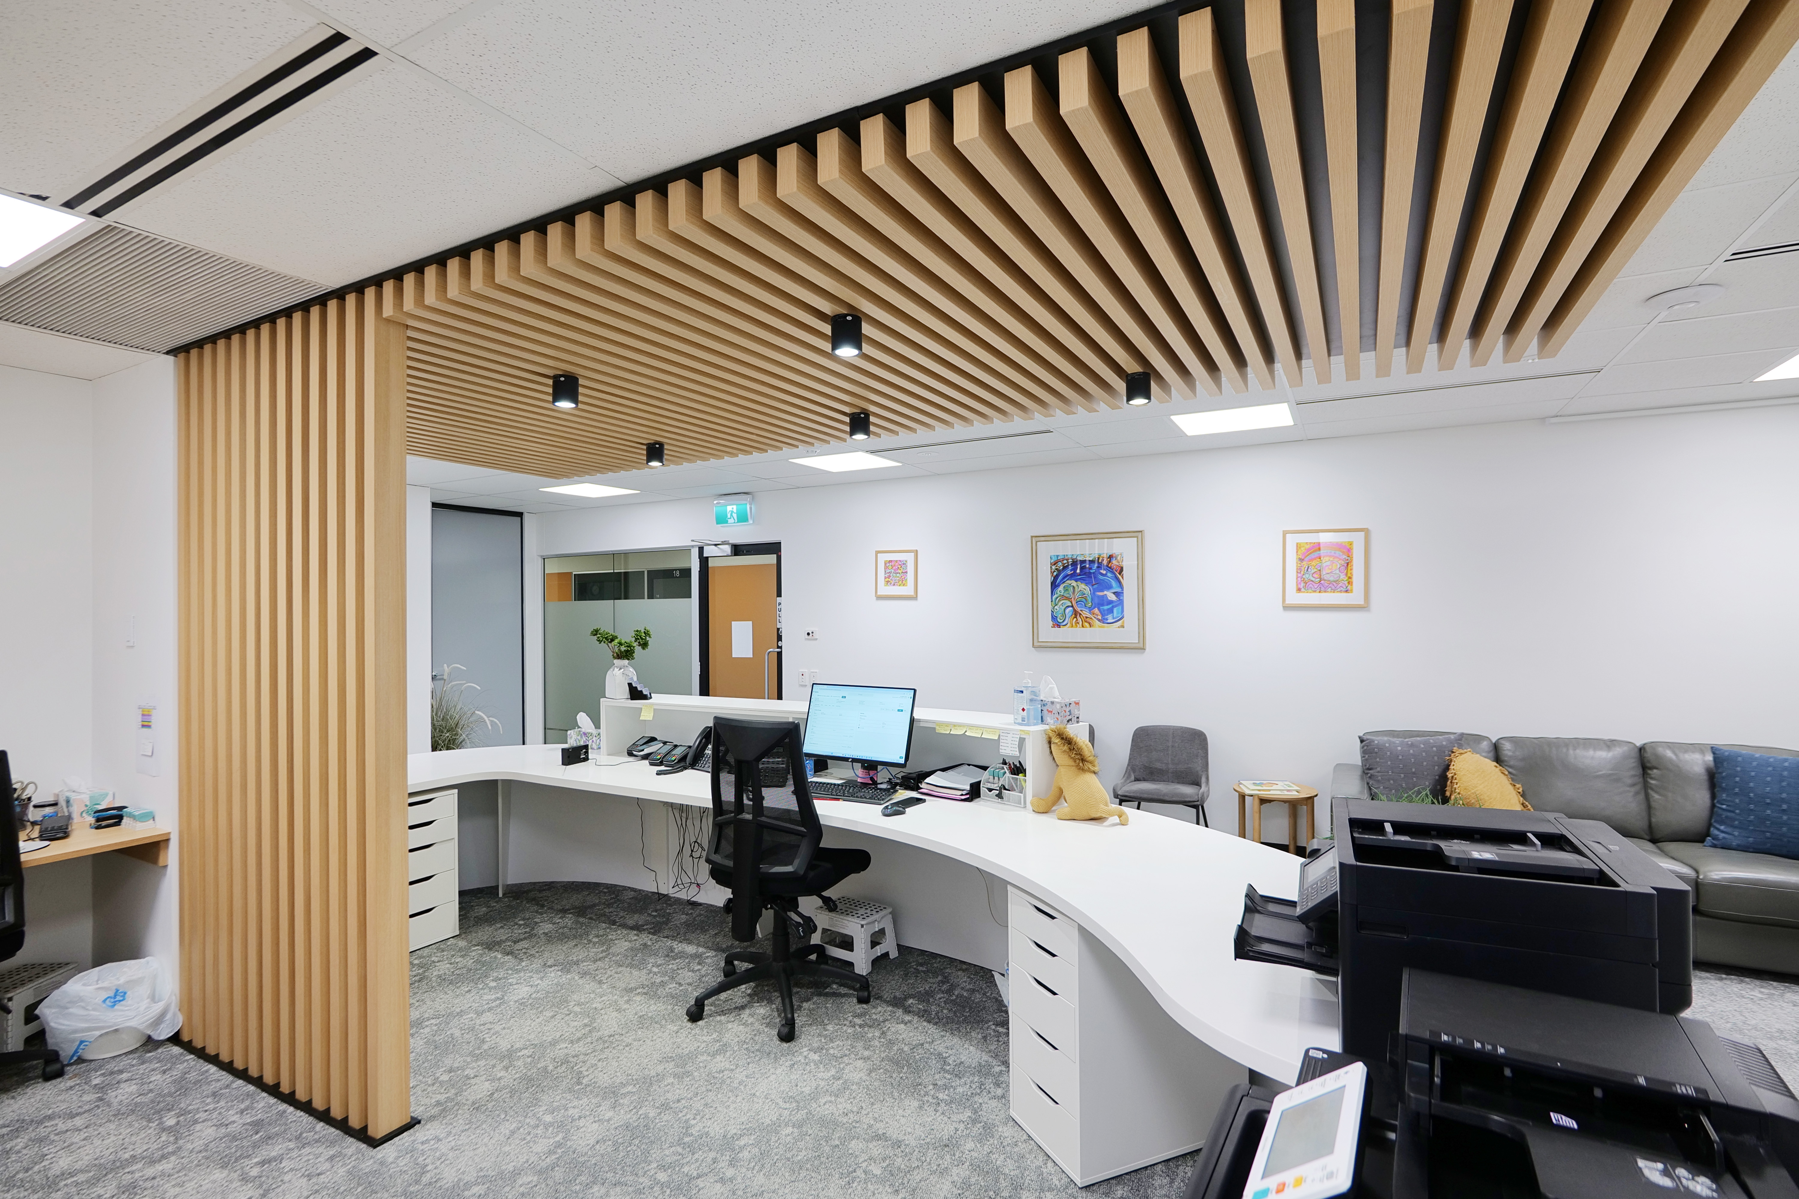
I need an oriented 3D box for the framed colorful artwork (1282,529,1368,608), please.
[{"bbox_3d":[2.531,-0.178,4.757,0.452,0.468,0.030,0,0,30],"label":"framed colorful artwork"}]

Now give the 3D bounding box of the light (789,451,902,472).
[{"bbox_3d":[-0.352,-0.948,5.481,0.590,0.030,0.590,0,0,29],"label":"light"}]

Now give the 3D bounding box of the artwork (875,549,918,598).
[{"bbox_3d":[-0.014,-0.193,6.166,0.370,0.367,0.030,0,0,30],"label":"artwork"}]

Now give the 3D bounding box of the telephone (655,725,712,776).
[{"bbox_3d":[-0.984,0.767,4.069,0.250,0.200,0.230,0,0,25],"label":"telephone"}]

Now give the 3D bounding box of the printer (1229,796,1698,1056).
[{"bbox_3d":[1.031,0.657,1.609,0.660,0.370,0.500,0,0,21],"label":"printer"}]

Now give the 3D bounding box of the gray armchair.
[{"bbox_3d":[1.616,1.198,4.848,0.550,0.810,0.580,0,0,21],"label":"gray armchair"}]

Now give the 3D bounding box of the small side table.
[{"bbox_3d":[2.163,1.348,4.579,0.485,0.500,0.485,0,0,30],"label":"small side table"}]

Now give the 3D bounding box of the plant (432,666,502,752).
[{"bbox_3d":[-4.029,1.086,6.998,0.900,1.050,0.850,0,0,-31],"label":"plant"}]

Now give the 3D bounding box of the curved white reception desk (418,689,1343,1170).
[{"bbox_3d":[-0.668,1.071,3.372,4.750,1.070,1.930,0,0,30],"label":"curved white reception desk"}]

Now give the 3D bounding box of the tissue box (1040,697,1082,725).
[{"bbox_3d":[0.675,0.477,3.459,0.117,0.105,0.200,0,0,-38],"label":"tissue box"}]

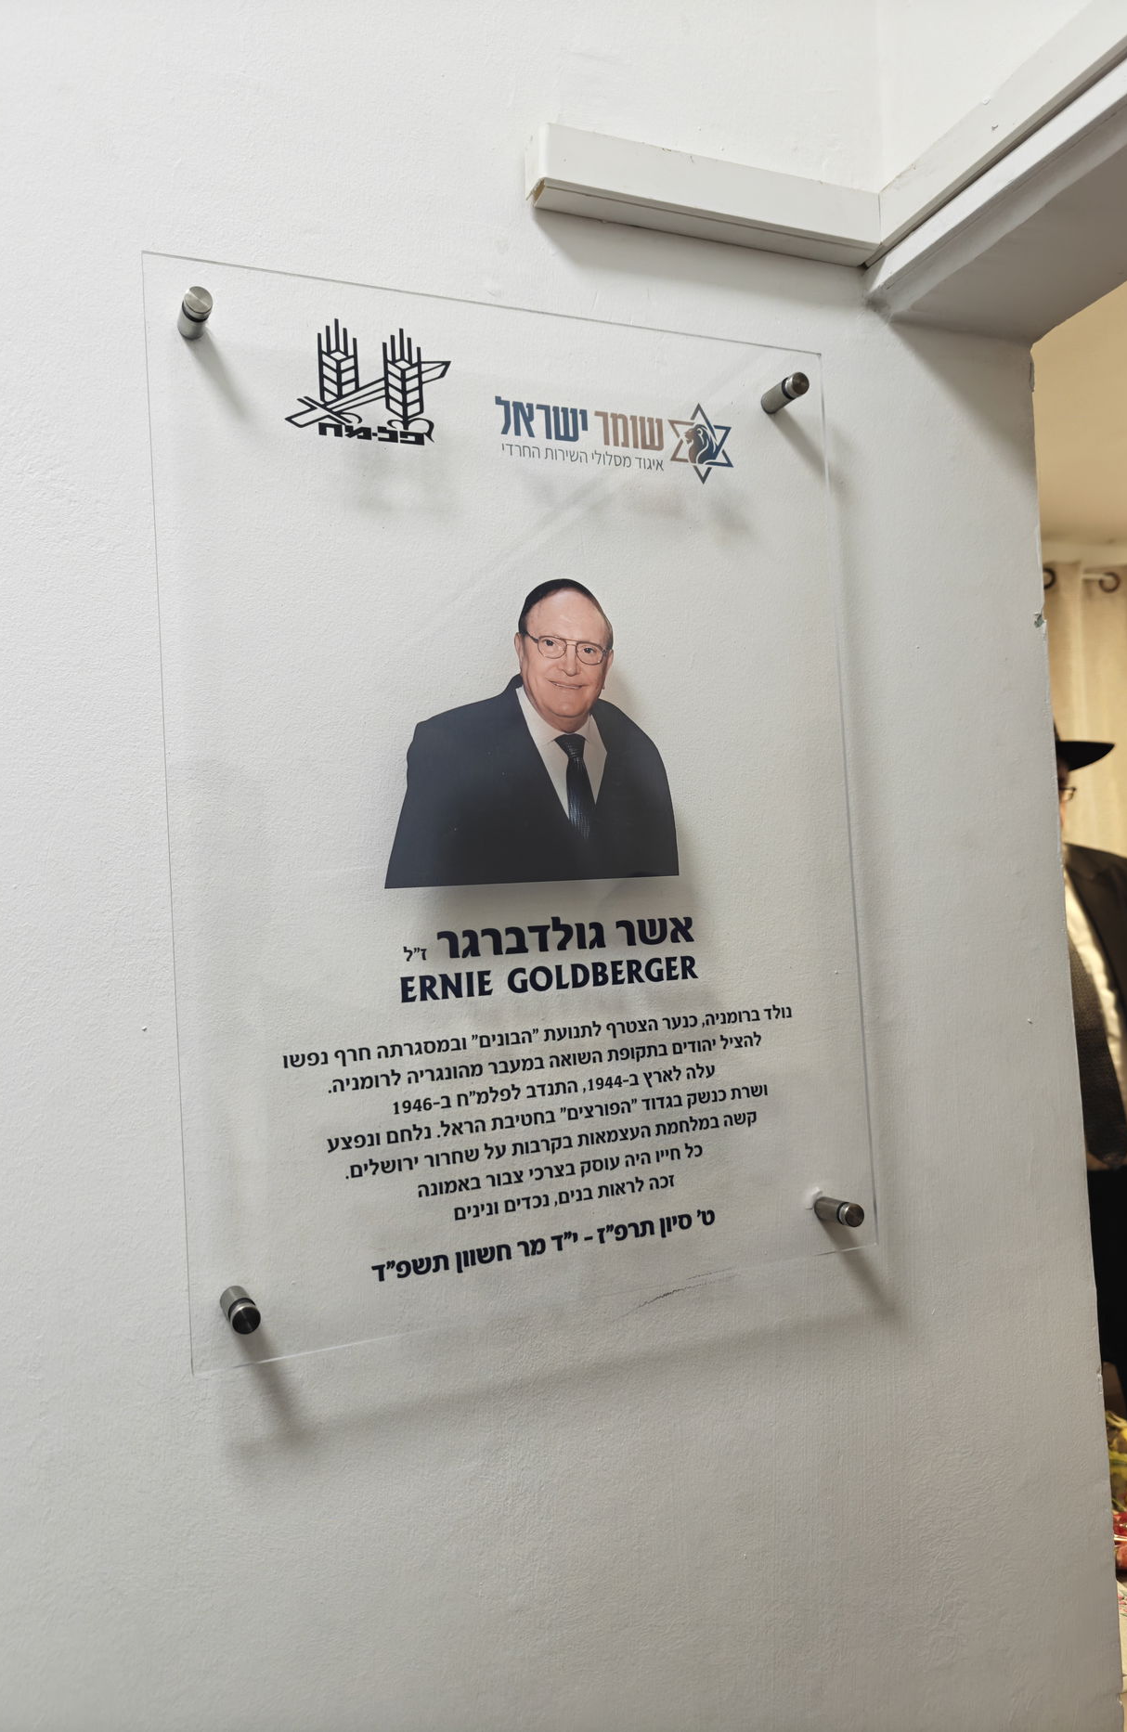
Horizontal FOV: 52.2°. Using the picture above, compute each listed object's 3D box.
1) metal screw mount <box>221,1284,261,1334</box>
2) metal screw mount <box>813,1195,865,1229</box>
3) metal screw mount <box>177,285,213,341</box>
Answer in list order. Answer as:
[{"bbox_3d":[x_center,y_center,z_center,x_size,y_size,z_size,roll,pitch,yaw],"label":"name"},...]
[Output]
[{"bbox_3d":[-0.200,0.276,0.714,0.017,0.017,0.039,-2,-2,-24],"label":"metal screw mount"},{"bbox_3d":[0.210,0.264,0.879,0.017,0.017,0.039,-2,-2,-24],"label":"metal screw mount"},{"bbox_3d":[-0.235,-0.352,0.735,0.017,0.017,0.039,-2,-2,-24],"label":"metal screw mount"}]

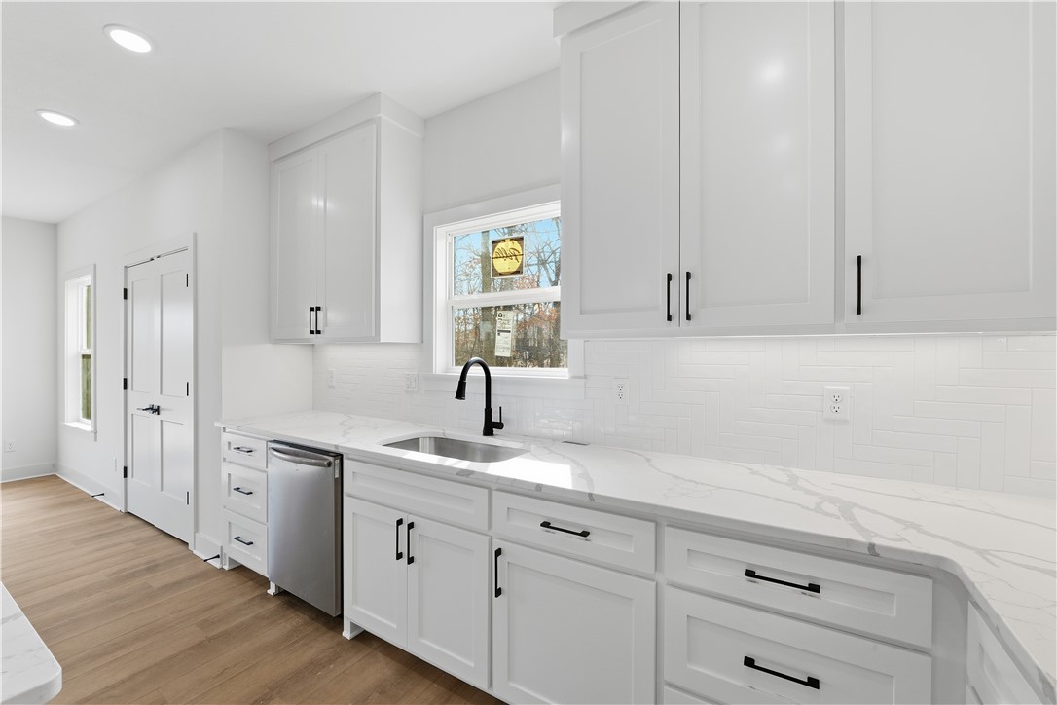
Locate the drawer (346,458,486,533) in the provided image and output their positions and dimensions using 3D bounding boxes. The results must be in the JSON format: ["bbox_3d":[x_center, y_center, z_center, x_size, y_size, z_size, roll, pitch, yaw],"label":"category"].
[{"bbox_3d":[-0.375,0.582,1.951,0.841,0.161,0.525,0,0,30],"label":"drawer"}]

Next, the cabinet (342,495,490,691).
[{"bbox_3d":[-0.360,0.961,1.979,0.851,0.569,0.585,0,0,30],"label":"cabinet"}]

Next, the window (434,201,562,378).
[{"bbox_3d":[-0.152,-0.309,2.283,0.884,0.879,0.111,0,0,30],"label":"window"}]

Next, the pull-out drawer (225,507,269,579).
[{"bbox_3d":[-1.540,1.110,2.640,0.509,0.294,0.525,0,0,30],"label":"pull-out drawer"}]

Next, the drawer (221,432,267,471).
[{"bbox_3d":[-1.541,0.571,2.638,0.509,0.156,0.525,0,0,30],"label":"drawer"}]

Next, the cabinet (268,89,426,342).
[{"bbox_3d":[-1.212,-0.738,2.667,1.137,1.358,0.332,0,0,30],"label":"cabinet"}]

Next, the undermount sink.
[{"bbox_3d":[-0.339,0.558,1.940,0.770,0.221,0.407,0,0,30],"label":"undermount sink"}]

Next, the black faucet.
[{"bbox_3d":[-0.239,0.232,2.060,0.138,0.413,0.287,0,0,30],"label":"black faucet"}]

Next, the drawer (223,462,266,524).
[{"bbox_3d":[-1.541,0.808,2.639,0.509,0.289,0.525,0,0,30],"label":"drawer"}]

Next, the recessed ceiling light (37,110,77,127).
[{"bbox_3d":[-2.844,-1.415,2.479,0.171,0.030,0.171,0,0,30],"label":"recessed ceiling light"}]

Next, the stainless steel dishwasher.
[{"bbox_3d":[-1.031,0.876,2.343,0.607,0.790,0.619,0,0,30],"label":"stainless steel dishwasher"}]

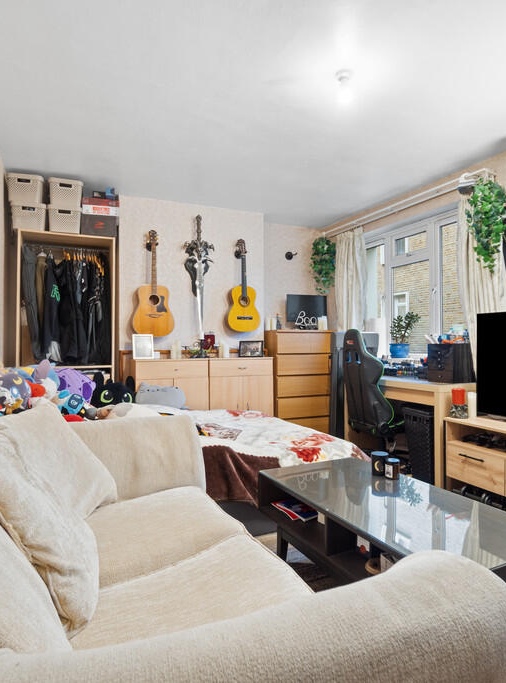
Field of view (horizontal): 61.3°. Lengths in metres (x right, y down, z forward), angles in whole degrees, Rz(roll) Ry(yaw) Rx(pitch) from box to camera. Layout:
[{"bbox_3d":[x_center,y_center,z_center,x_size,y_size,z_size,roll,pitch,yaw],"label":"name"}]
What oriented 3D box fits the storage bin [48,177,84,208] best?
[{"bbox_3d":[-1.615,-1.228,3.683,0.265,0.222,0.360,0,0,-22],"label":"storage bin"}]

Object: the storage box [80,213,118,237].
[{"bbox_3d":[-1.457,-1.059,4.019,0.308,0.189,0.280,0,0,-25],"label":"storage box"}]

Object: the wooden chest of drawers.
[{"bbox_3d":[0.485,0.498,4.963,0.715,1.224,0.450,0,0,-24],"label":"wooden chest of drawers"}]

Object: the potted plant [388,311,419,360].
[{"bbox_3d":[1.491,-0.059,4.200,0.250,0.453,0.270,0,0,0],"label":"potted plant"}]

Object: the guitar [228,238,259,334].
[{"bbox_3d":[-0.110,-0.599,4.590,0.372,0.995,0.120,0,0,-25],"label":"guitar"}]

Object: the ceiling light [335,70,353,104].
[{"bbox_3d":[0.481,-1.333,2.244,0.095,0.174,0.095,0,0,0],"label":"ceiling light"}]

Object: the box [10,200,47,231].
[{"bbox_3d":[-1.855,-1.006,3.581,0.265,0.222,0.360,0,0,-20],"label":"box"}]

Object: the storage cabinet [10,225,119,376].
[{"bbox_3d":[-1.731,0.094,3.992,0.792,2.077,0.500,0,0,-25],"label":"storage cabinet"}]

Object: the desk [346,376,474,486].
[{"bbox_3d":[1.342,0.712,3.680,0.500,0.795,1.100,0,0,-25],"label":"desk"}]

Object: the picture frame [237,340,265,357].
[{"bbox_3d":[-0.014,0.085,4.538,0.281,0.170,0.050,0,0,-25],"label":"picture frame"}]

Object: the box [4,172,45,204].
[{"bbox_3d":[-1.867,-1.226,3.553,0.265,0.222,0.360,0,0,-18],"label":"box"}]

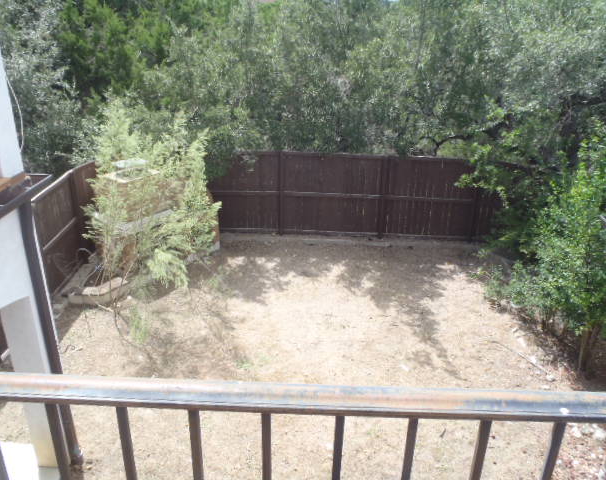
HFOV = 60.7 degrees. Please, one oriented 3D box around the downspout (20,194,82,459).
[{"bbox_3d":[-2.434,1.042,5.064,0.100,2.960,0.090,-1,22,-5],"label":"downspout"}]

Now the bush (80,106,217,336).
[{"bbox_3d":[-2.374,-0.304,7.906,2.050,3.300,1.800,1,22,0],"label":"bush"}]

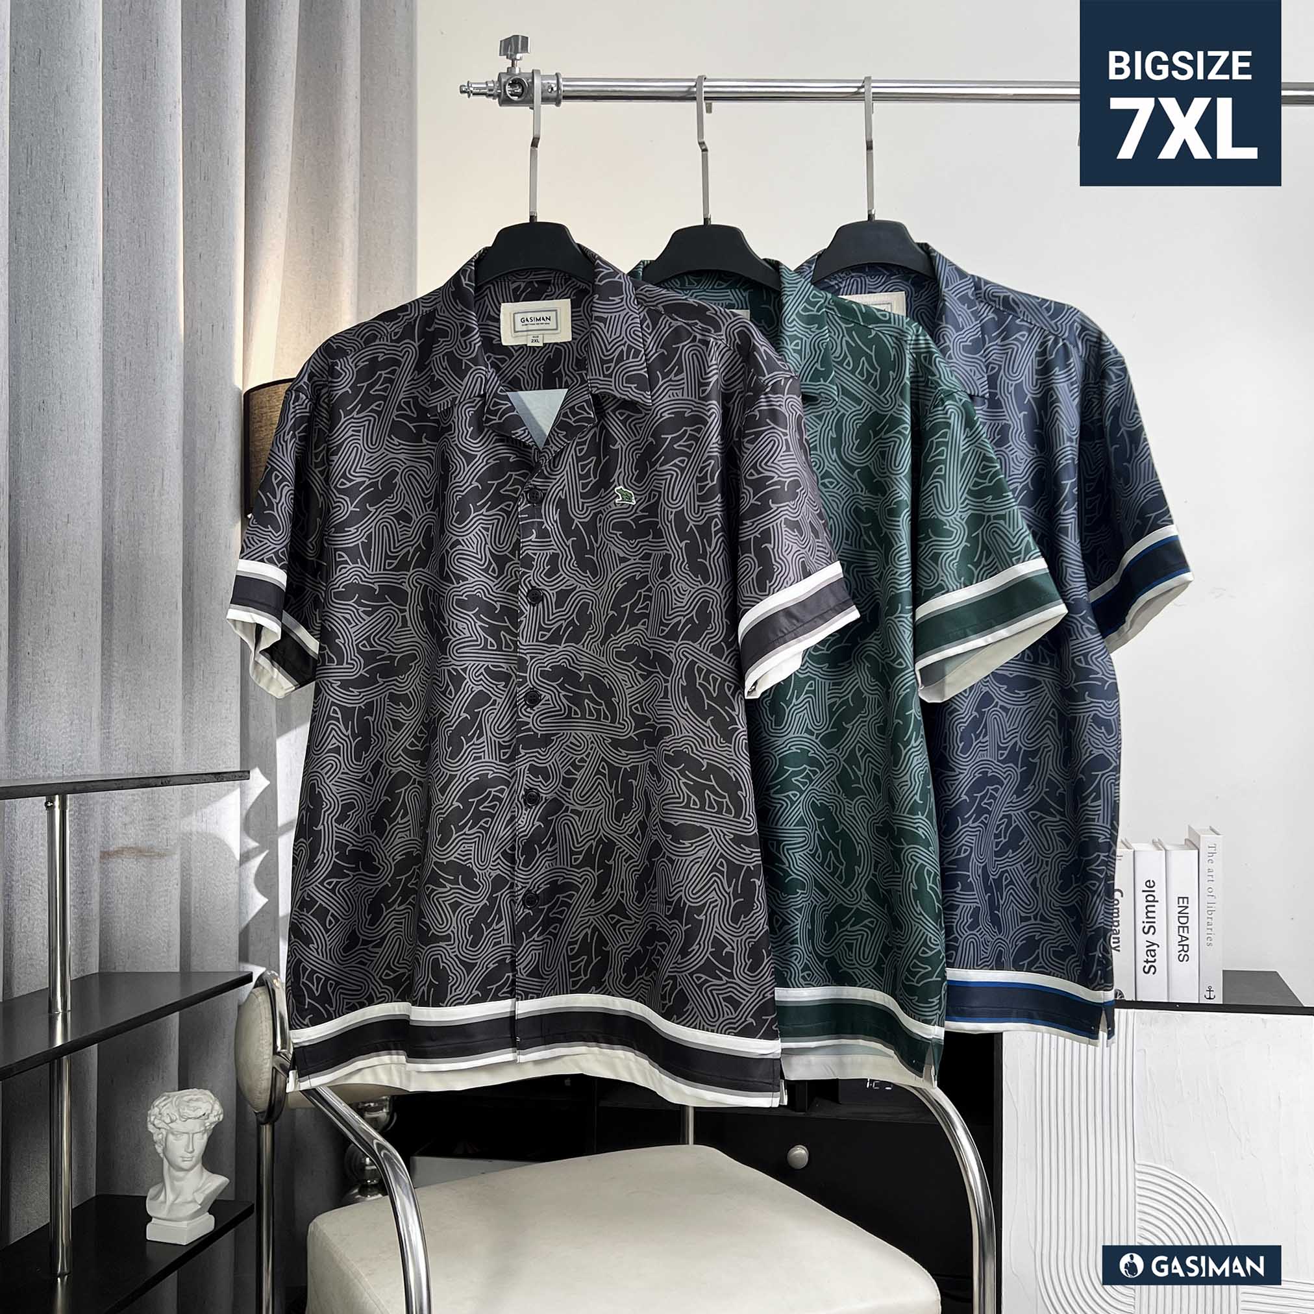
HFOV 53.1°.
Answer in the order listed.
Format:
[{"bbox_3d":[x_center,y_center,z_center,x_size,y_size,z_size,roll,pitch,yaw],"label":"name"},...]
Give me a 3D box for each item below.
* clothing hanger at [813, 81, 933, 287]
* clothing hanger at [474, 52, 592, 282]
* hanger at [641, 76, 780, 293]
[{"bbox_3d":[0.220,-0.462,1.355,0.420,0.270,0.060,0,-1,11],"label":"clothing hanger"},{"bbox_3d":[-0.120,-0.436,1.280,0.420,0.270,0.060,0,-1,11],"label":"clothing hanger"},{"bbox_3d":[0.050,-0.448,1.320,0.420,0.270,0.060,0,-1,11],"label":"hanger"}]

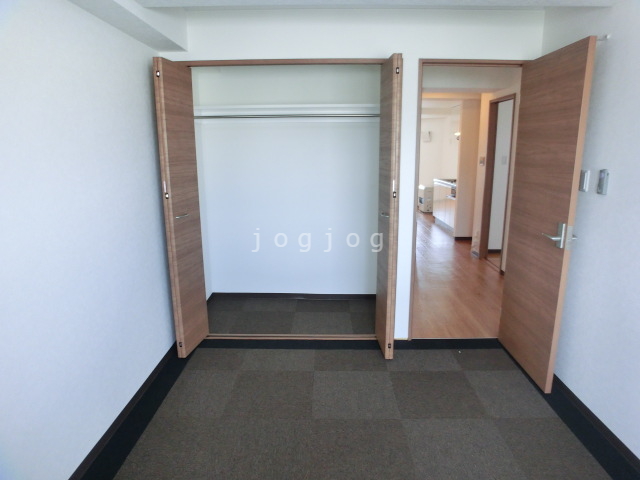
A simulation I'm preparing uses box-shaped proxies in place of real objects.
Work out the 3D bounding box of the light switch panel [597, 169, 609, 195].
[{"bbox_3d":[1.486,-0.305,2.038,0.022,0.125,0.046,0,12,1],"label":"light switch panel"}]

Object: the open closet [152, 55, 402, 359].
[{"bbox_3d":[-0.251,-0.252,3.035,1.580,2.020,1.000,0,13,1],"label":"open closet"}]

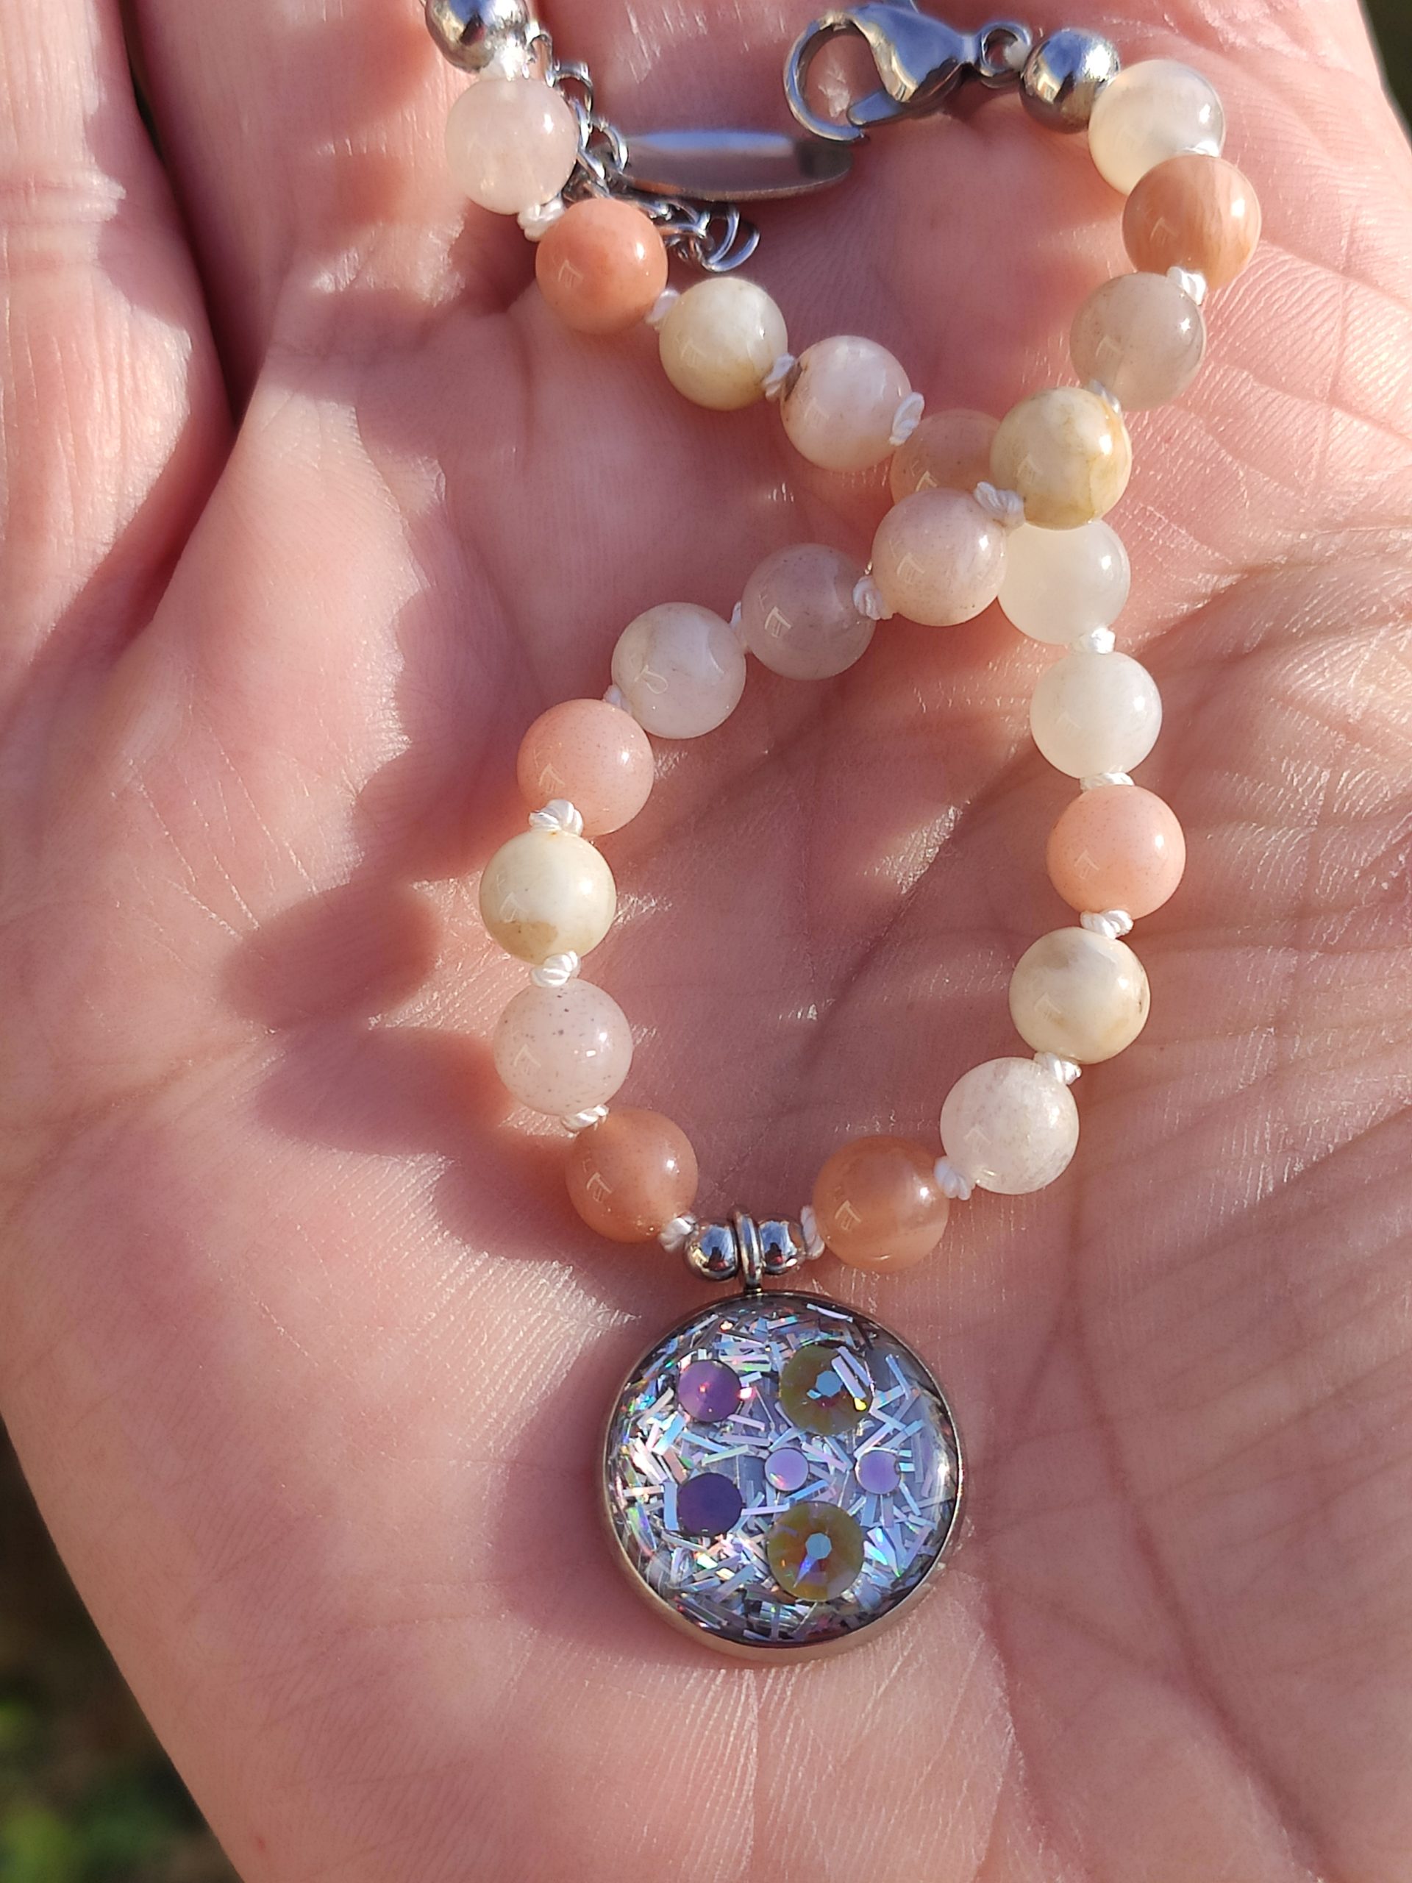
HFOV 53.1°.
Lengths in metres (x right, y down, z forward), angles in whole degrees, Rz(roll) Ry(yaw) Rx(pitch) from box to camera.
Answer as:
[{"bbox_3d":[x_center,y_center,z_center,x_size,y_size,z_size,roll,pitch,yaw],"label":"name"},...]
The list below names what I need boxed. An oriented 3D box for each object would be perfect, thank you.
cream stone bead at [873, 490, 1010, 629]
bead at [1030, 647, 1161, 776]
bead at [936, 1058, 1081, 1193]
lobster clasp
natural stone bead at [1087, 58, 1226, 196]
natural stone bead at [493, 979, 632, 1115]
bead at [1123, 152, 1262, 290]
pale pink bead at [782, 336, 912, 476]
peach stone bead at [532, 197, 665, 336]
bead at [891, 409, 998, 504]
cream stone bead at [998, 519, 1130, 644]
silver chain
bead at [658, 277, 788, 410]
[{"bbox_3d":[0.014,-0.023,0.084,0.008,0.008,0.008,0,60,0],"label":"cream stone bead"},{"bbox_3d":[0.024,-0.014,0.087,0.008,0.008,0.008,1,55,-1],"label":"bead"},{"bbox_3d":[0.018,0.011,0.083,0.008,0.008,0.008,0,53,0],"label":"bead"},{"bbox_3d":[0.013,-0.054,0.087,0.015,0.004,0.008,-13,76,0],"label":"lobster clasp"},{"bbox_3d":[0.028,-0.050,0.086,0.008,0.008,0.008,0,60,0],"label":"natural stone bead"},{"bbox_3d":[-0.008,0.006,0.083,0.008,0.008,0.008,1,55,-1],"label":"natural stone bead"},{"bbox_3d":[0.029,-0.044,0.086,0.008,0.008,0.008,0,60,0],"label":"bead"},{"bbox_3d":[0.009,-0.033,0.086,0.008,0.008,0.008,0,60,0],"label":"pale pink bead"},{"bbox_3d":[-0.006,-0.041,0.087,0.008,0.008,0.008,0,60,0],"label":"peach stone bead"},{"bbox_3d":[0.016,-0.030,0.090,0.008,0.008,0.008,0,60,0],"label":"bead"},{"bbox_3d":[0.022,-0.022,0.087,0.008,0.008,0.008,0,53,0],"label":"cream stone bead"},{"bbox_3d":[-0.003,-0.049,0.088,0.008,0.005,0.019,-40,90,-7],"label":"silver chain"},{"bbox_3d":[0.001,-0.037,0.088,0.008,0.008,0.008,1,55,-1],"label":"bead"}]

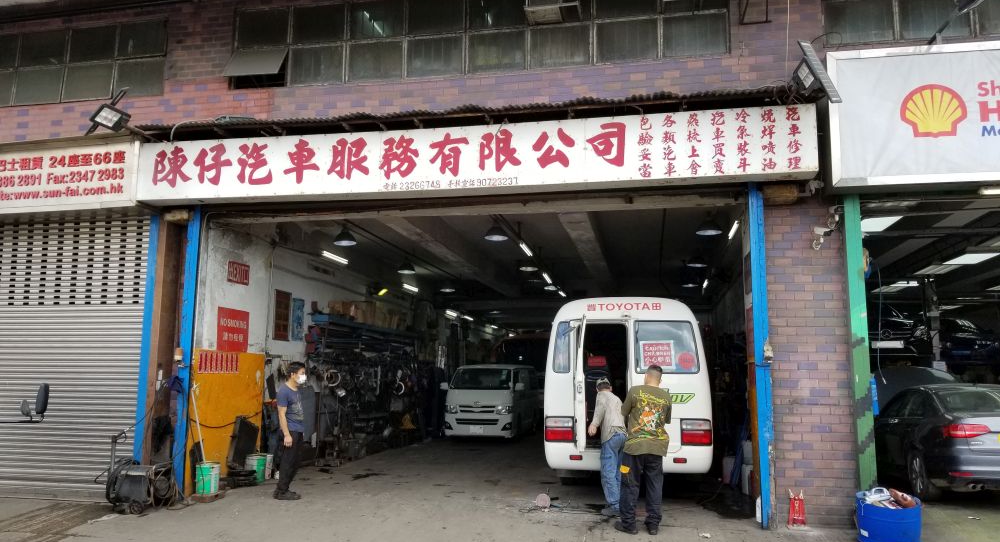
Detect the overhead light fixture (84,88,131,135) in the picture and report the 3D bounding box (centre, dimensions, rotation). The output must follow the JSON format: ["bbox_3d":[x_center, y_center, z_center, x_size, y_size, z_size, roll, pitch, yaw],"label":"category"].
[{"bbox_3d":[-5.141,-2.089,9.838,0.520,0.520,0.400,5,-9,-27],"label":"overhead light fixture"}]

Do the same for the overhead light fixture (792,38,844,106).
[{"bbox_3d":[3.387,-2.124,8.038,0.430,0.560,0.420,5,-9,-27],"label":"overhead light fixture"}]

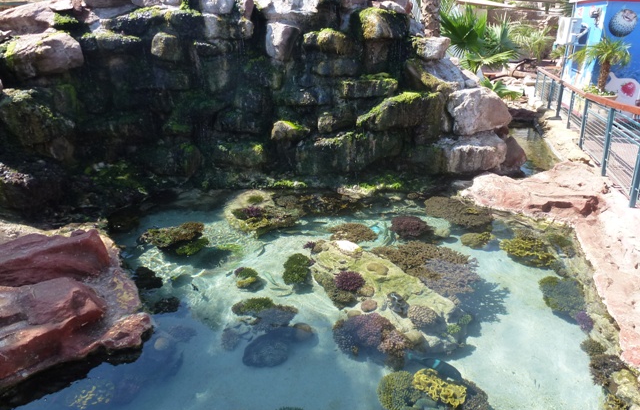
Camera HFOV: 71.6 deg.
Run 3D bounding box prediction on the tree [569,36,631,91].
[{"bbox_3d":[7.097,-3.580,11.187,1.330,1.350,1.330,12,23,29],"label":"tree"}]

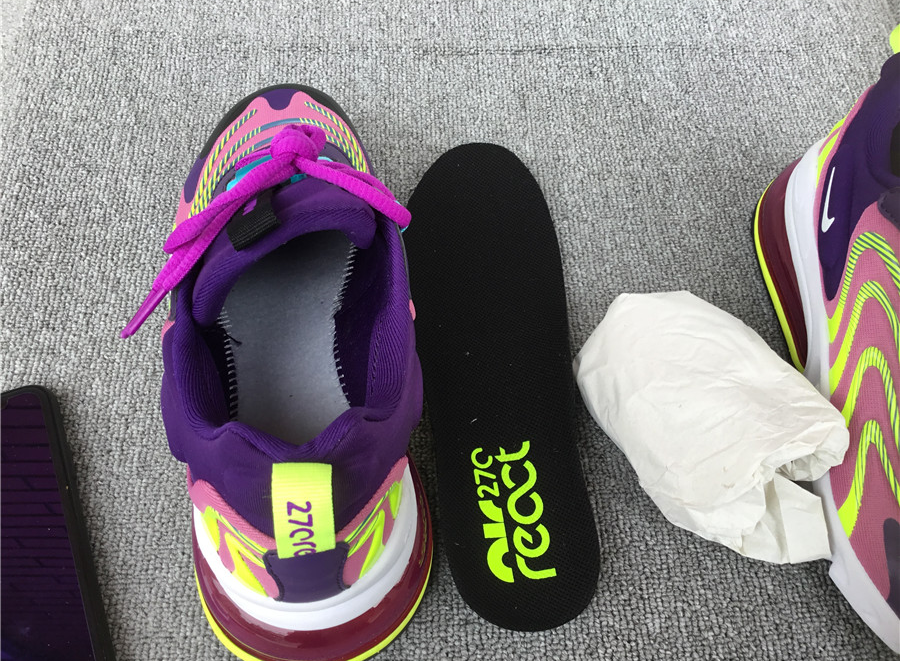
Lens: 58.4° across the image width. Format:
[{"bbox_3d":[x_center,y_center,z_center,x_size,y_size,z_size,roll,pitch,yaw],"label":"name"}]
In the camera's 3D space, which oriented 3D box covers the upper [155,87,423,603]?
[{"bbox_3d":[-0.065,-0.033,0.316,0.100,0.100,0.262,-4,59,-5],"label":"upper"}]

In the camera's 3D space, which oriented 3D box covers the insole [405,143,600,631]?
[{"bbox_3d":[0.016,0.006,0.363,0.083,0.016,0.250,-2,59,-4],"label":"insole"}]

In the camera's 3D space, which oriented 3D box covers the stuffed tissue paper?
[{"bbox_3d":[0.107,0.034,0.323,0.091,0.060,0.121,-35,66,-21],"label":"stuffed tissue paper"}]

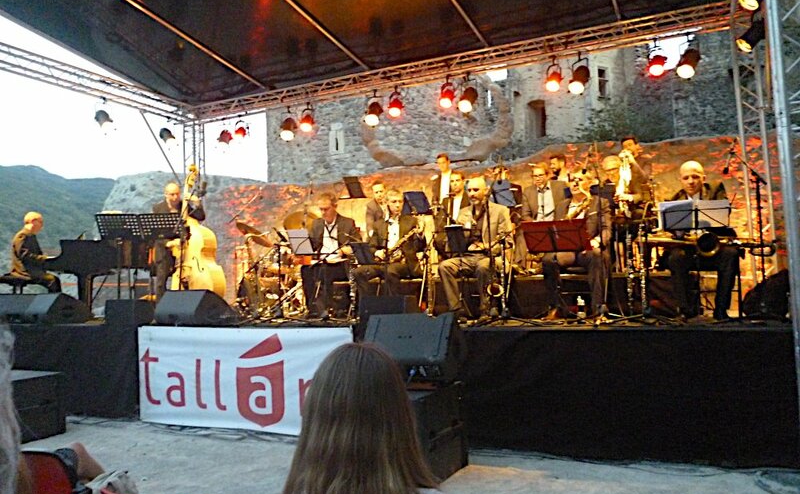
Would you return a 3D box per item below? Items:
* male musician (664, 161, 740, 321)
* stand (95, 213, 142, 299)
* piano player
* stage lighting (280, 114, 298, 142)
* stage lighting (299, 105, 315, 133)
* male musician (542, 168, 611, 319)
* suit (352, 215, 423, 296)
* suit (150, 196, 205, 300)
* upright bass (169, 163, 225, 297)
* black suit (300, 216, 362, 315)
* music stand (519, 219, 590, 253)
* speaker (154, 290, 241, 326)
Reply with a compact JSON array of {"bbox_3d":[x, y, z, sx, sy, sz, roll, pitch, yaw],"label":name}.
[{"bbox_3d":[2.423,-0.060,5.200,0.580,1.290,0.760,-4,-3,24],"label":"male musician"},{"bbox_3d":[-3.263,0.214,7.500,0.520,1.180,0.450,-3,-3,7],"label":"stand"},{"bbox_3d":[-4.538,0.232,8.100,0.700,1.280,0.500,0,-4,-28],"label":"piano player"},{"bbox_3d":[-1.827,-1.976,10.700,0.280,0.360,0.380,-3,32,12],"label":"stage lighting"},{"bbox_3d":[-1.604,-2.187,11.100,0.240,0.430,0.320,-3,-3,14],"label":"stage lighting"},{"bbox_3d":[1.536,-0.039,5.600,0.580,1.280,0.760,-4,-3,21],"label":"male musician"},{"bbox_3d":[-0.106,0.177,6.550,0.580,1.000,0.700,-4,-3,29],"label":"suit"},{"bbox_3d":[-2.721,0.117,7.950,0.620,1.420,0.420,-1,-3,-18],"label":"suit"},{"bbox_3d":[-2.613,-0.097,8.350,0.670,1.860,0.480,-4,-8,28],"label":"upright bass"},{"bbox_3d":[-0.720,0.181,6.700,0.550,1.040,0.700,-4,-3,24],"label":"black suit"},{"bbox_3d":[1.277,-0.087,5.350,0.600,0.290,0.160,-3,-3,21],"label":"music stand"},{"bbox_3d":[-2.107,0.626,6.700,0.600,0.370,0.550,-4,-4,26],"label":"speaker"}]

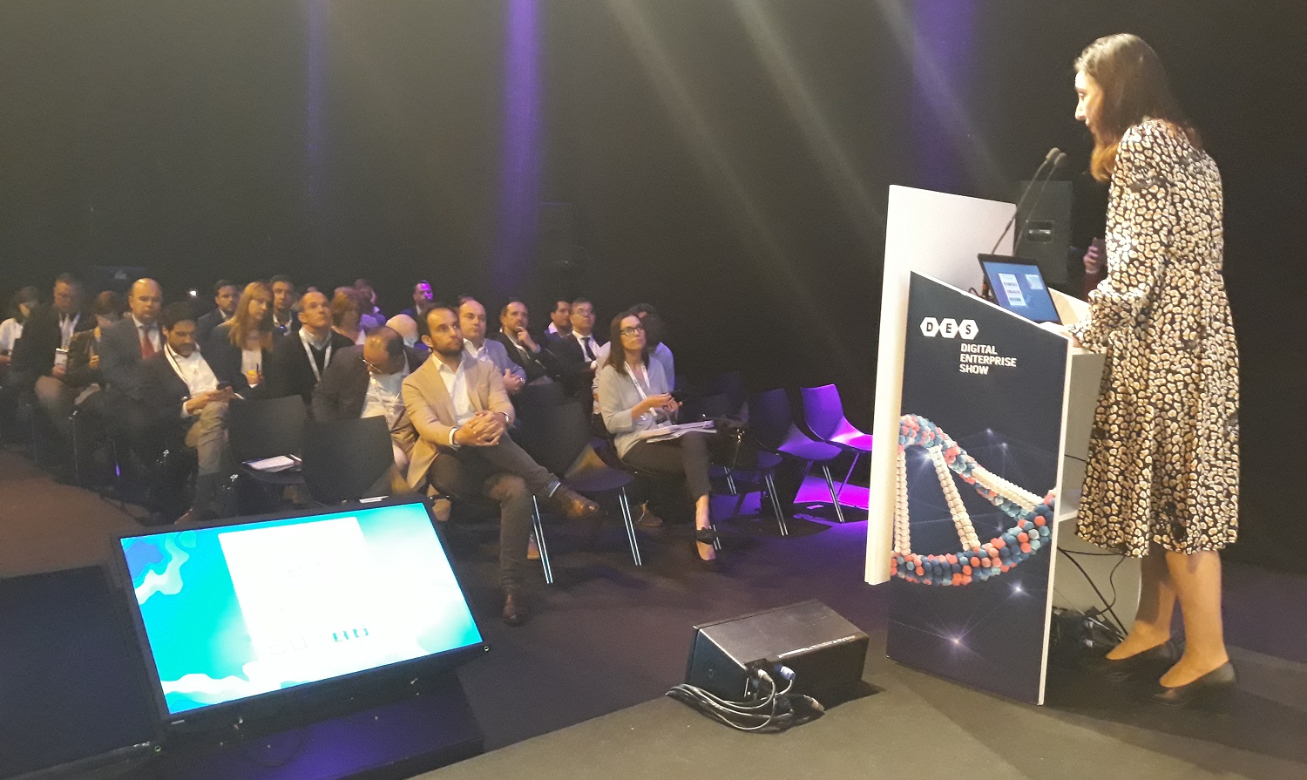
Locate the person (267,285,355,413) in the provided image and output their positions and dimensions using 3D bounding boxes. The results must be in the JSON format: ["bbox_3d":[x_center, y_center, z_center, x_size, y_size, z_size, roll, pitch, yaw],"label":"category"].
[{"bbox_3d":[-1.851,0.078,5.882,0.560,1.290,0.800,-3,8,-42],"label":"person"}]

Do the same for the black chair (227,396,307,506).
[{"bbox_3d":[-1.790,0.426,4.990,0.500,0.790,0.520,-3,8,-42],"label":"black chair"}]

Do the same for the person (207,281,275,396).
[{"bbox_3d":[-2.183,0.092,5.578,0.500,1.300,0.780,-3,8,-42],"label":"person"}]

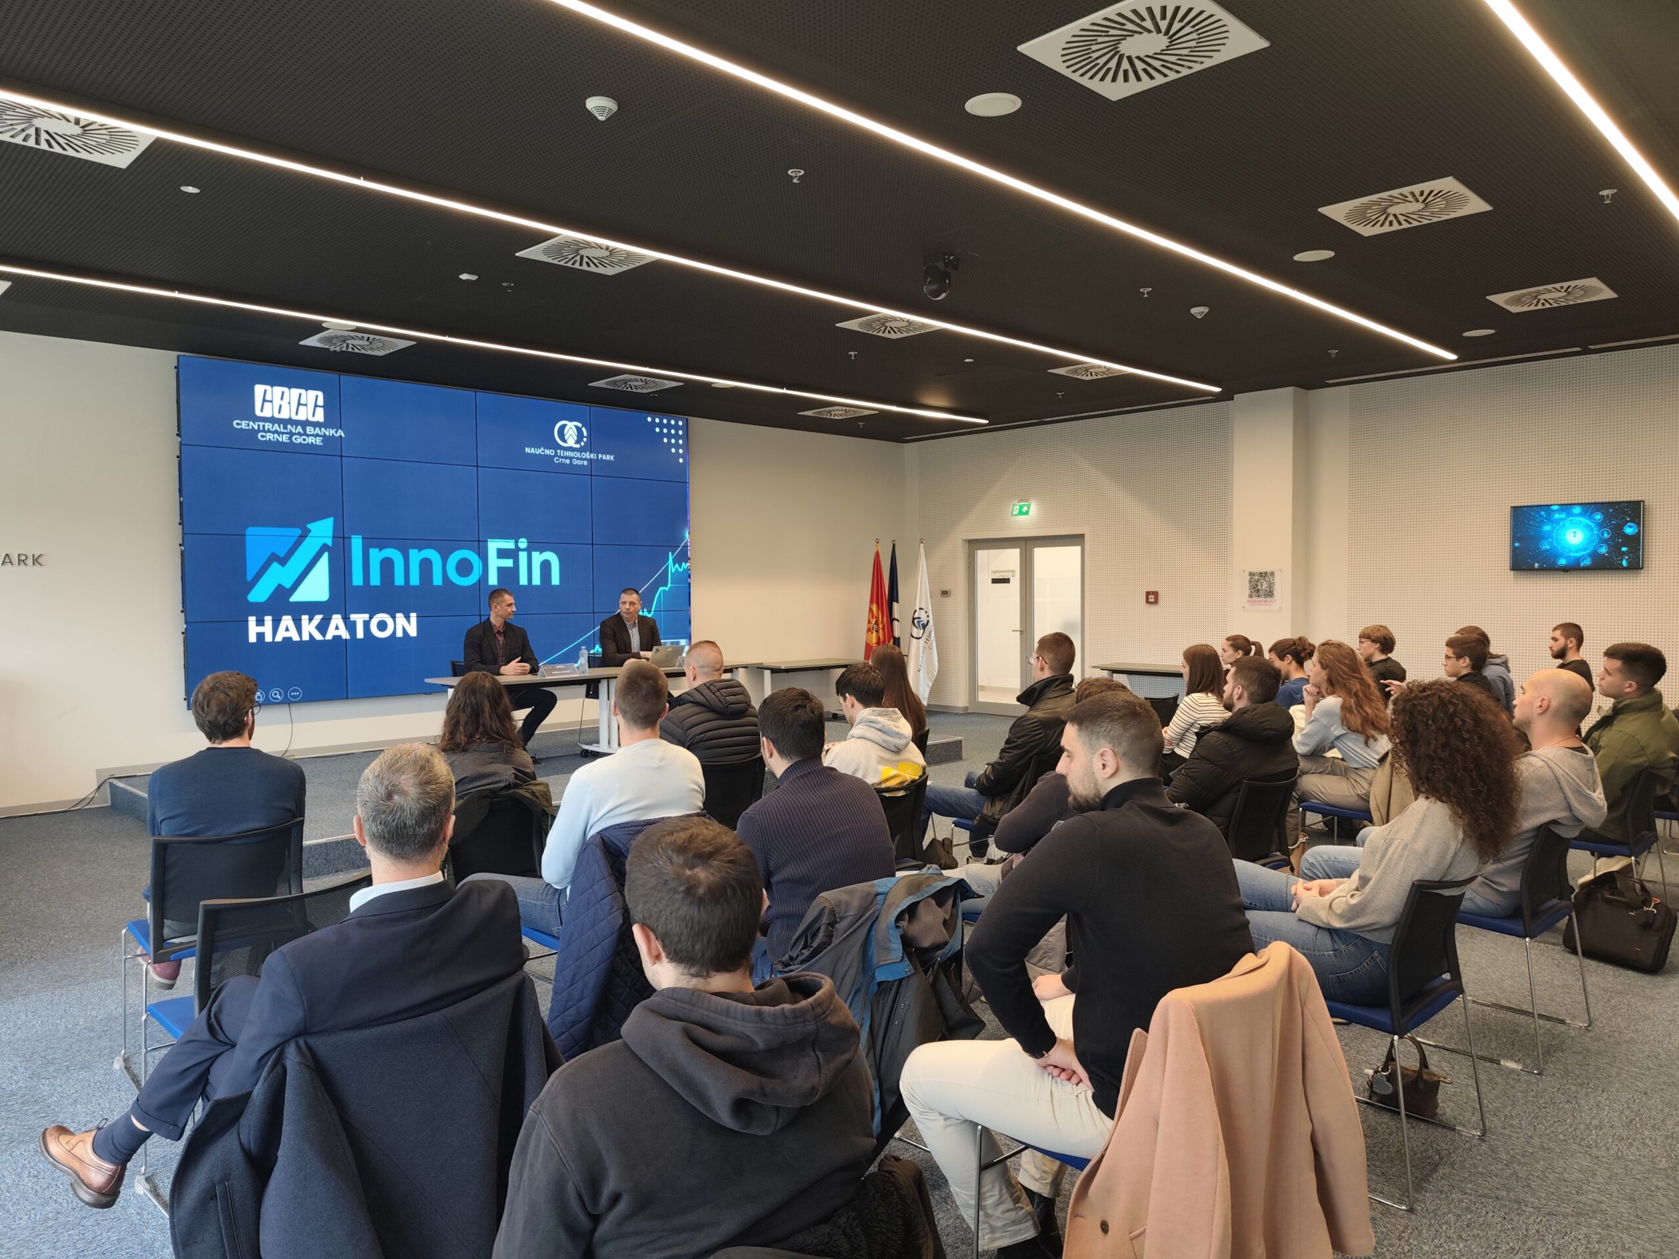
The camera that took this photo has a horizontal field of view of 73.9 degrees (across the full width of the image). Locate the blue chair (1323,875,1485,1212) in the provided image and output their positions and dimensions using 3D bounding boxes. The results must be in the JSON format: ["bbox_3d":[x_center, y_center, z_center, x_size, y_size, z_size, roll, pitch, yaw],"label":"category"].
[{"bbox_3d":[1.463,1.035,3.131,0.540,0.830,0.540,-2,3,-42],"label":"blue chair"}]

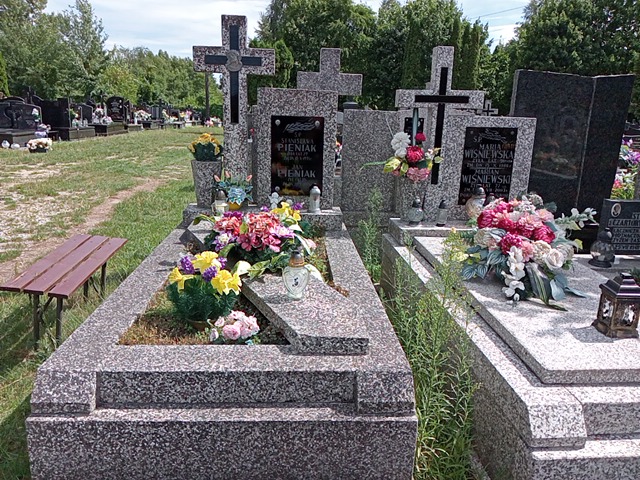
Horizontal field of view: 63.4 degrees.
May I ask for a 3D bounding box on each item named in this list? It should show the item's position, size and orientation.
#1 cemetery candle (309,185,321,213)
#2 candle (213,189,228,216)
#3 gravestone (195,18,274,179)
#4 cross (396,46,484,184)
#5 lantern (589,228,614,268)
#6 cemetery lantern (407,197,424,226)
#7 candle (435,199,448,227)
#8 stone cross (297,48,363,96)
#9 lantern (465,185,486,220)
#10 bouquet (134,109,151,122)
[{"bbox_3d":[-0.032,-0.280,3.494,0.075,0.186,0.075,1,14,-3],"label":"cemetery candle"},{"bbox_3d":[-0.649,-0.241,3.386,0.105,0.185,0.105,1,14,-3],"label":"candle"},{"bbox_3d":[-0.565,-0.831,3.463,0.520,1.240,0.098,1,14,-3],"label":"gravestone"},{"bbox_3d":[0.809,-0.722,3.604,0.585,1.150,0.110,1,14,-4],"label":"cross"},{"bbox_3d":[1.707,0.040,3.165,0.138,0.222,0.138,1,14,-4],"label":"lantern"},{"bbox_3d":[0.661,-0.207,3.568,0.112,0.192,0.112,1,14,-4],"label":"cemetery lantern"},{"bbox_3d":[0.808,-0.180,3.421,0.073,0.170,0.073,1,14,-4],"label":"candle"},{"bbox_3d":[0.059,-0.889,4.198,0.520,1.250,0.110,1,14,-3],"label":"stone cross"},{"bbox_3d":[1.061,-0.245,3.515,0.135,0.265,0.135,1,14,-4],"label":"lantern"},{"bbox_3d":[-7.721,-5.393,22.521,0.650,0.520,0.420,1,14,-3],"label":"bouquet"}]

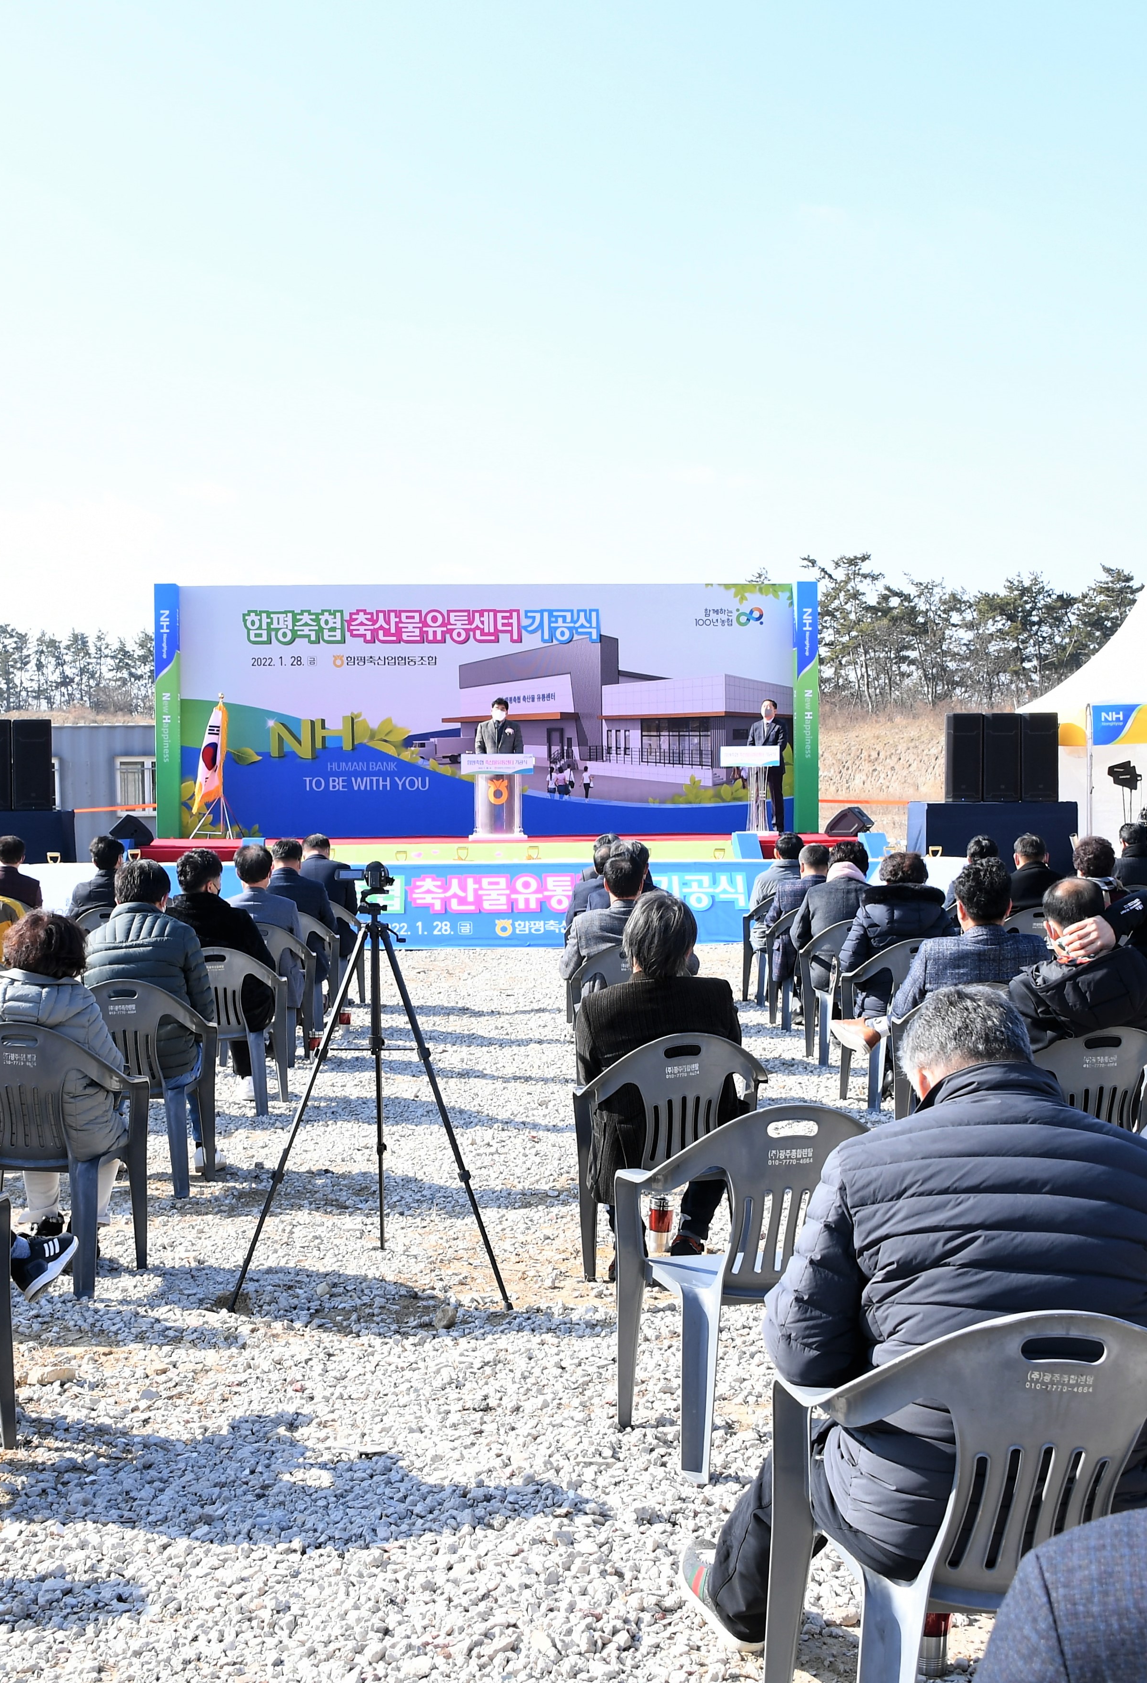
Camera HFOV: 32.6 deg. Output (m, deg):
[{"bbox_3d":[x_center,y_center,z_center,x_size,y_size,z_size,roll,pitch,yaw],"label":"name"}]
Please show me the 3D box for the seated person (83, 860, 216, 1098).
[{"bbox_3d":[-1.541,0.673,7.269,0.506,1.225,0.709,0,1,-2],"label":"seated person"}]

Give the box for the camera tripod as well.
[{"bbox_3d":[-0.568,0.716,5.913,0.810,1.195,0.780,0,1,0],"label":"camera tripod"}]

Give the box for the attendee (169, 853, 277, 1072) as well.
[{"bbox_3d":[-1.596,0.626,9.145,0.560,1.210,0.760,0,1,0],"label":"attendee"}]

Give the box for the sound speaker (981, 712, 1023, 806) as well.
[{"bbox_3d":[5.404,-1.046,24.700,0.450,1.120,0.450,0,1,0],"label":"sound speaker"}]

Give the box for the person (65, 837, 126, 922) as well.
[{"bbox_3d":[-2.873,0.567,12.372,0.486,1.235,0.709,0,1,3],"label":"person"}]

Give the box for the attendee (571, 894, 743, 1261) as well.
[{"bbox_3d":[0.255,0.724,5.925,0.530,1.220,0.850,0,2,-3],"label":"attendee"}]

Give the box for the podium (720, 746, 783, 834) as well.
[{"bbox_3d":[2.260,-0.642,24.592,0.740,1.120,0.500,0,2,18],"label":"podium"}]

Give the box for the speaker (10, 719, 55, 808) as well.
[{"bbox_3d":[-6.796,-0.955,24.700,0.480,1.140,0.500,-1,2,-14],"label":"speaker"}]

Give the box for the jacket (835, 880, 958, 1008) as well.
[{"bbox_3d":[1.506,0.487,9.129,0.537,0.648,0.456,0,1,-2],"label":"jacket"}]

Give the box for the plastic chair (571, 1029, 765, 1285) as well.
[{"bbox_3d":[0.285,0.901,5.527,0.555,0.780,0.530,0,2,-3],"label":"plastic chair"}]

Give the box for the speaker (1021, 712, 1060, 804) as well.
[{"bbox_3d":[5.968,-1.058,25.100,0.480,1.140,0.500,0,2,8],"label":"speaker"}]

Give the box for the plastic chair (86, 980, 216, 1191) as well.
[{"bbox_3d":[-1.589,0.879,7.130,0.560,0.790,0.560,0,1,-3],"label":"plastic chair"}]

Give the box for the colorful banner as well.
[{"bbox_3d":[-1.154,-1.726,26.100,8.600,3.380,0.150,-1,2,-2],"label":"colorful banner"}]

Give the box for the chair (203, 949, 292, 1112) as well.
[{"bbox_3d":[-1.581,0.841,8.915,0.560,0.790,0.560,0,1,-1],"label":"chair"}]

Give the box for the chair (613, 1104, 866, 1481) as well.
[{"bbox_3d":[0.394,0.911,4.167,0.555,0.780,0.530,-1,2,-12],"label":"chair"}]

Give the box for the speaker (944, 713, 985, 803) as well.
[{"bbox_3d":[4.901,-1.041,24.580,0.450,1.120,0.470,0,2,6],"label":"speaker"}]

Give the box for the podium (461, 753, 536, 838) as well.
[{"bbox_3d":[-0.967,-0.569,25.200,0.930,1.090,0.500,0,2,0],"label":"podium"}]

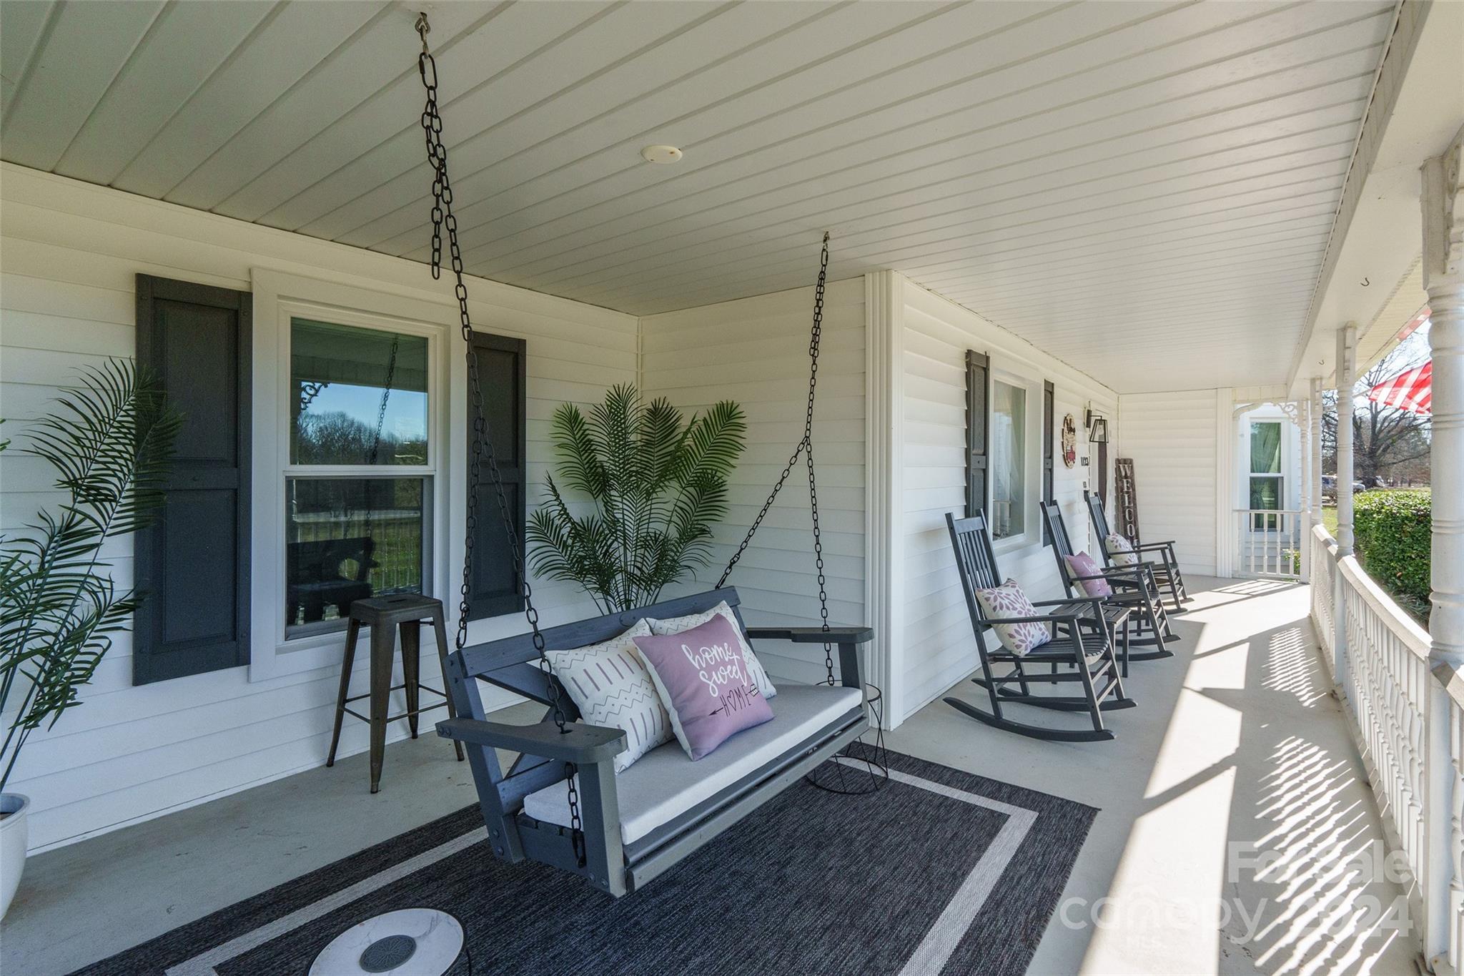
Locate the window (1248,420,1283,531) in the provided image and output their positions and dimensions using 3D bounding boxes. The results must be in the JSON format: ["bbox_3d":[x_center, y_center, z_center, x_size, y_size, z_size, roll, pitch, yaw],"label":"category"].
[{"bbox_3d":[7.586,-0.179,9.250,0.520,1.570,0.100,0,1,-5],"label":"window"}]

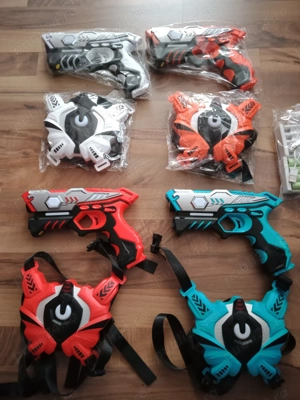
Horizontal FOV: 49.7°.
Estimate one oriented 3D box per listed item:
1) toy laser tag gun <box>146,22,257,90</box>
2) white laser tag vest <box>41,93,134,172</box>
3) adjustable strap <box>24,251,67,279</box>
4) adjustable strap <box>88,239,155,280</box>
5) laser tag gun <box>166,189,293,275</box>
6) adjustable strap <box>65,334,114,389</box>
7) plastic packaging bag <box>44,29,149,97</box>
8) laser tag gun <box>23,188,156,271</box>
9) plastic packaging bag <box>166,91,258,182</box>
[{"bbox_3d":[0.107,-0.308,0.689,0.225,0.050,0.173,1,74,1],"label":"toy laser tag gun"},{"bbox_3d":[-0.121,-0.139,0.641,0.172,0.055,0.177,2,74,2],"label":"white laser tag vest"},{"bbox_3d":[-0.185,0.116,0.575,0.070,0.040,0.052,0,73,1],"label":"adjustable strap"},{"bbox_3d":[-0.049,0.104,0.581,0.120,0.030,0.071,0,73,1],"label":"adjustable strap"},{"bbox_3d":[0.139,0.053,0.583,0.226,0.045,0.153,0,74,1],"label":"laser tag gun"},{"bbox_3d":[-0.099,0.264,0.532,0.078,0.035,0.080,0,73,1],"label":"adjustable strap"},{"bbox_3d":[-0.111,-0.291,0.689,0.217,0.050,0.169,2,74,2],"label":"plastic packaging bag"},{"bbox_3d":[-0.109,0.051,0.587,0.227,0.046,0.152,-3,73,0],"label":"laser tag gun"},{"bbox_3d":[0.120,-0.129,0.632,0.175,0.055,0.198,1,74,1],"label":"plastic packaging bag"}]

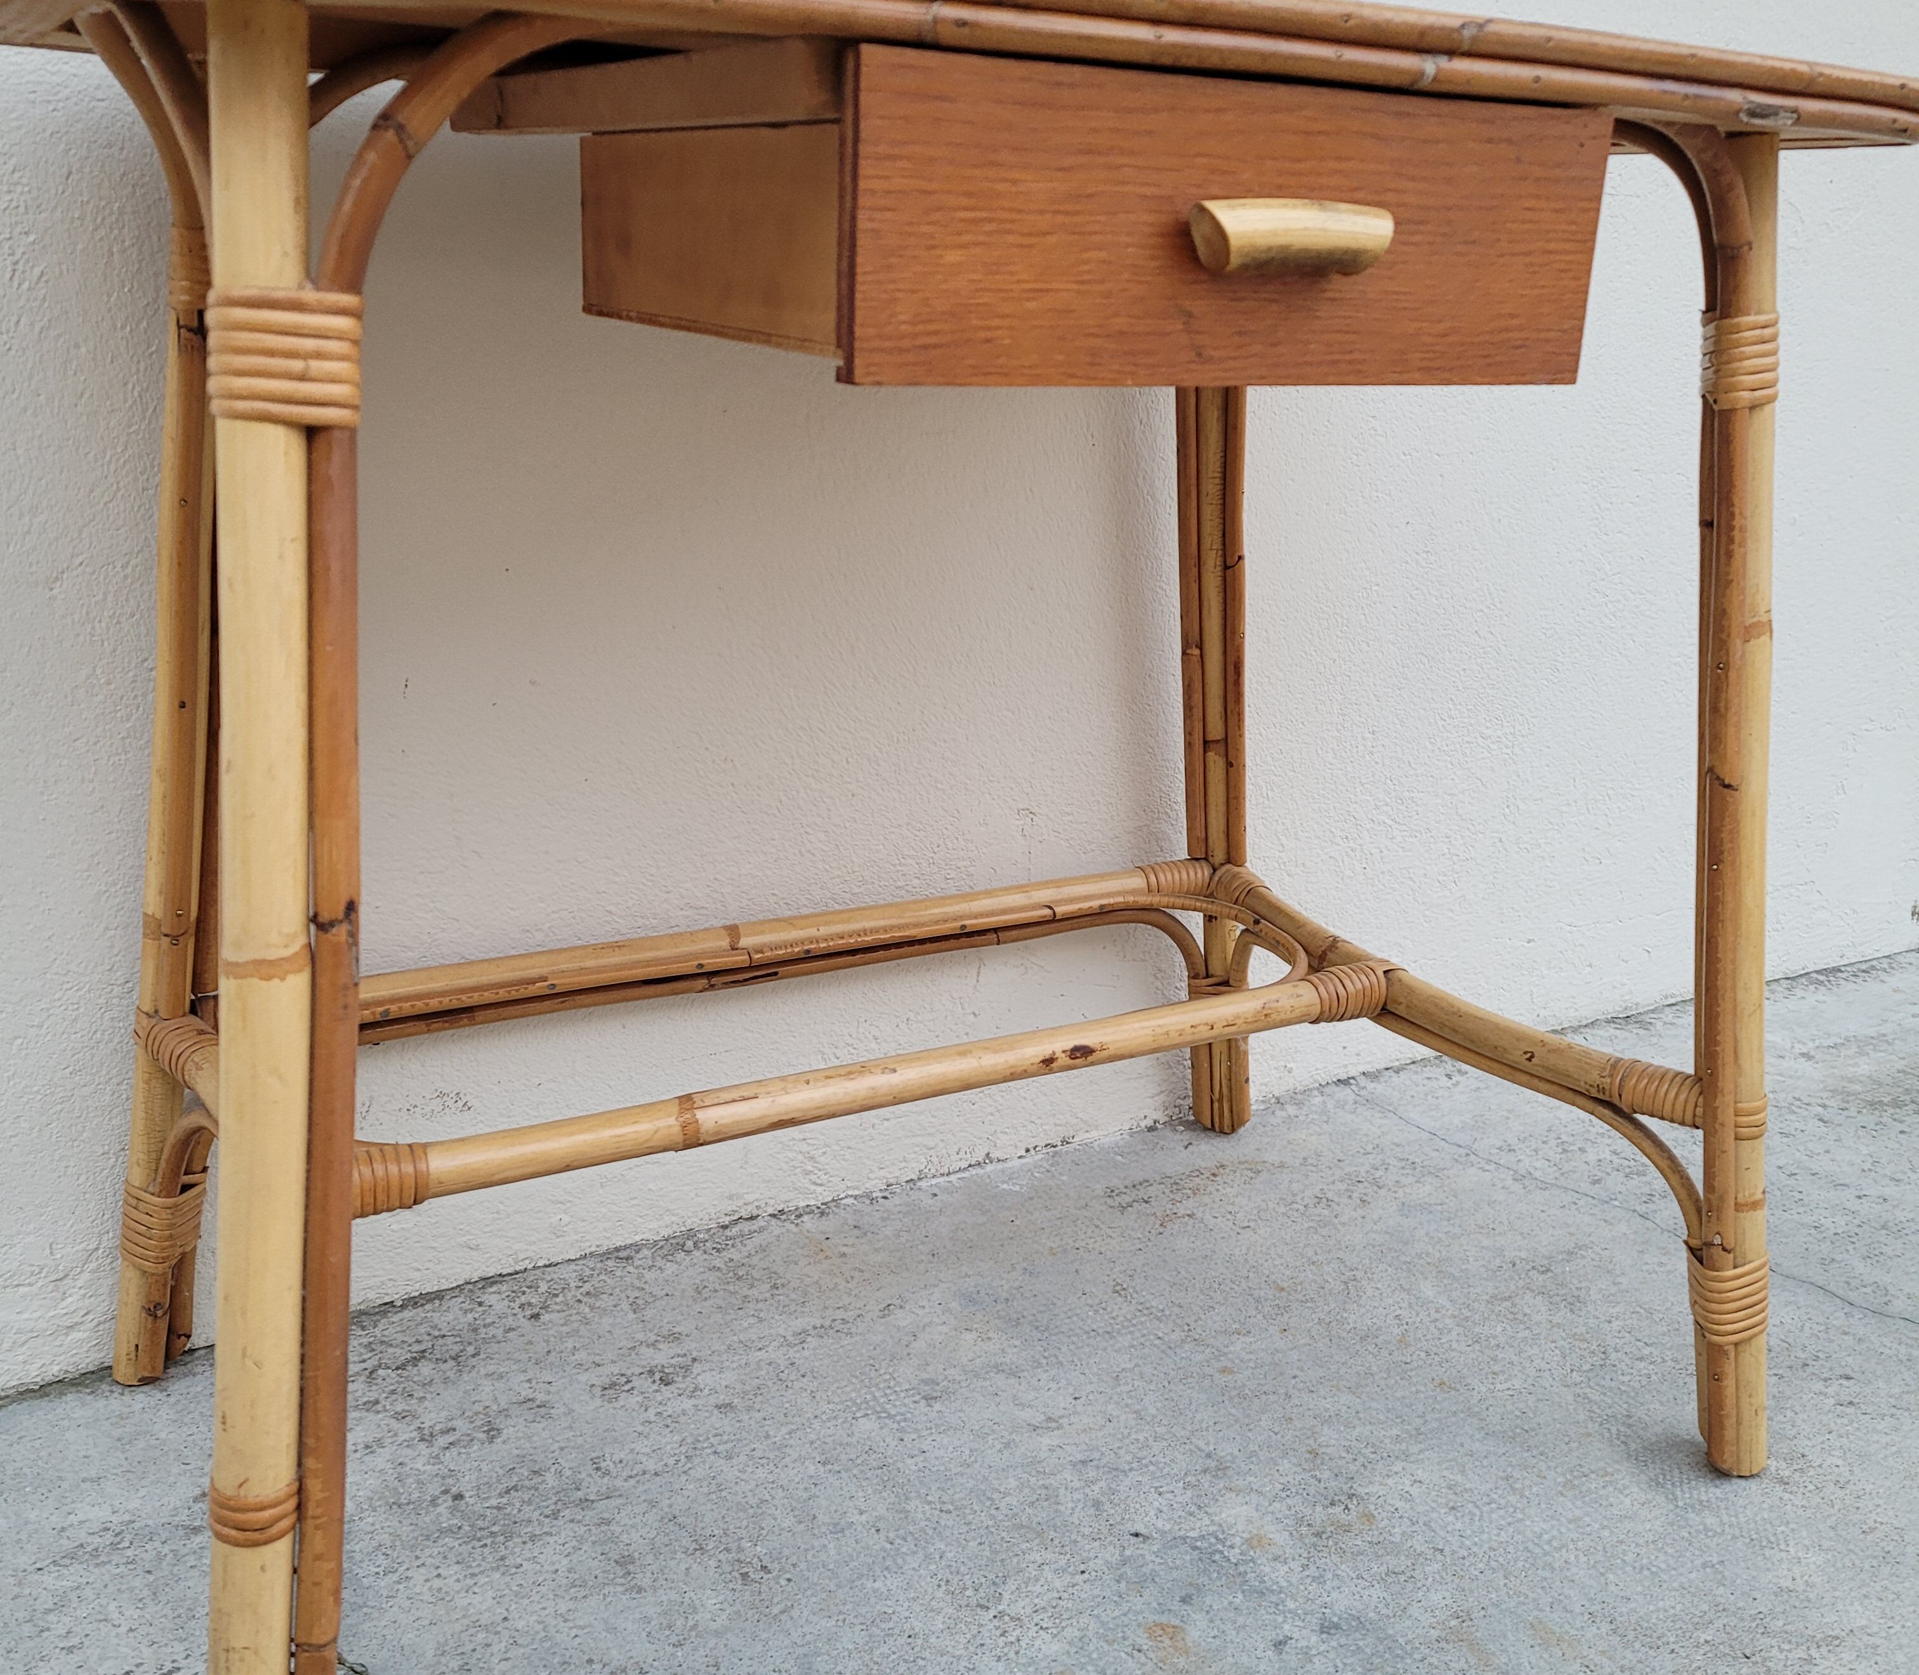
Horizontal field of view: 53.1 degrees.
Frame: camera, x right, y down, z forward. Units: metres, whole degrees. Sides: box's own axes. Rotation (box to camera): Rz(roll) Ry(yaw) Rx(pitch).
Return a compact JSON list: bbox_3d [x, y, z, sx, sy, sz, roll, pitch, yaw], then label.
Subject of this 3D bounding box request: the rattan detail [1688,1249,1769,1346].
[{"bbox_3d":[0.424,0.252,1.064,0.047,0.043,0.047,-13,16,-26],"label":"rattan detail"}]

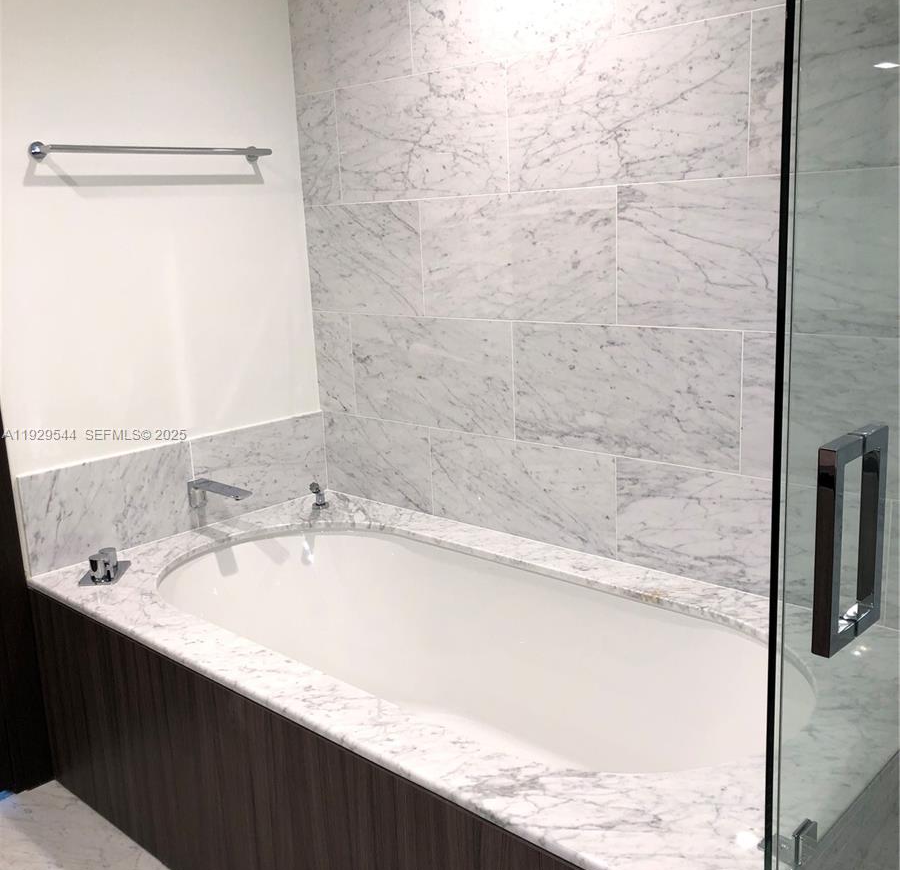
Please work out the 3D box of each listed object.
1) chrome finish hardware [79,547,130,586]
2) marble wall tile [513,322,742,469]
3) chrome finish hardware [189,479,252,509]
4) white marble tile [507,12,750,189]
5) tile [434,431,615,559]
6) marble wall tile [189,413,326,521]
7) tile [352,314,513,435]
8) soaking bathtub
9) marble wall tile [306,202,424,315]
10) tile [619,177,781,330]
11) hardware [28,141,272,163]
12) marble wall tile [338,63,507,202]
[{"bbox_3d":[-0.830,0.310,2.336,0.087,0.062,0.148,-3,12,-1],"label":"chrome finish hardware"},{"bbox_3d":[0.387,-0.099,2.218,0.603,0.303,0.010,9,17,42],"label":"marble wall tile"},{"bbox_3d":[-0.610,0.176,2.599,0.236,0.072,0.052,9,17,42],"label":"chrome finish hardware"},{"bbox_3d":[0.363,-0.693,2.089,0.609,0.305,0.012,9,17,42],"label":"white marble tile"},{"bbox_3d":[0.176,0.137,2.490,0.604,0.254,0.012,9,17,42],"label":"tile"},{"bbox_3d":[-0.551,0.092,2.844,0.012,0.254,0.459,9,17,42],"label":"marble wall tile"},{"bbox_3d":[-0.058,-0.169,2.633,0.605,0.303,0.012,9,17,42],"label":"tile"},{"bbox_3d":[-0.004,0.591,2.139,1.680,0.455,0.780,9,17,42],"label":"soaking bathtub"},{"bbox_3d":[-0.241,-0.493,2.723,0.470,0.305,0.012,9,17,42],"label":"marble wall tile"},{"bbox_3d":[0.595,-0.361,1.950,0.603,0.303,0.010,9,17,42],"label":"tile"},{"bbox_3d":[-0.725,-0.713,2.448,0.080,0.050,0.657,9,17,42],"label":"hardware"},{"bbox_3d":[-0.083,-0.763,2.499,0.611,0.305,0.012,9,17,42],"label":"marble wall tile"}]

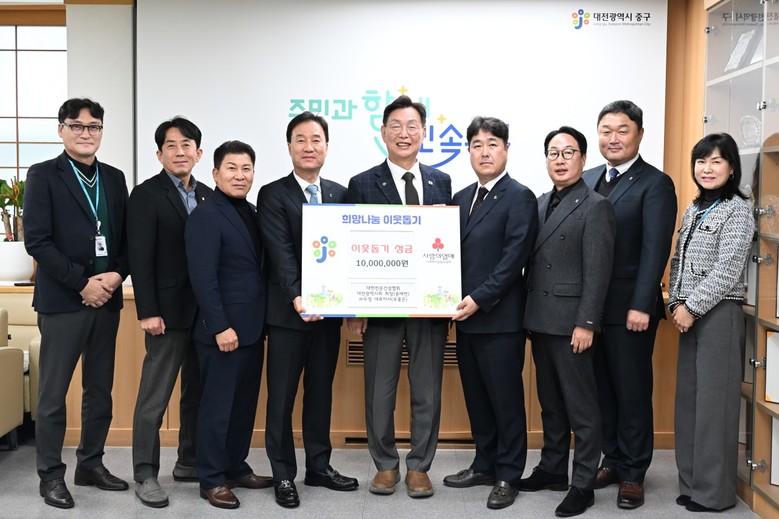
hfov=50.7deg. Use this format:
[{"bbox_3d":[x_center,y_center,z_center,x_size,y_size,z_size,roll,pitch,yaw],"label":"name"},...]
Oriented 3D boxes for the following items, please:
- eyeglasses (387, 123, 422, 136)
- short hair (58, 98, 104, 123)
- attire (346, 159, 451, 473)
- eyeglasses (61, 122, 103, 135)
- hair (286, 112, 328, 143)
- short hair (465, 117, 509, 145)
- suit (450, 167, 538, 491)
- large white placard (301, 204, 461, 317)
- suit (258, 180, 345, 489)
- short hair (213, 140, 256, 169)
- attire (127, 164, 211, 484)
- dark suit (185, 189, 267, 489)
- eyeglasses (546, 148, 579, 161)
[{"bbox_3d":[0.067,-0.563,3.561,0.145,0.048,0.140,0,4,0],"label":"eyeglasses"},{"bbox_3d":[-1.387,-0.647,3.700,0.185,0.140,0.205,-1,4,-28],"label":"short hair"},{"bbox_3d":[0.036,0.252,3.800,0.520,1.423,0.300,0,3,-4],"label":"attire"},{"bbox_3d":[-1.372,-0.582,3.660,0.148,0.045,0.140,-2,4,-30],"label":"eyeglasses"},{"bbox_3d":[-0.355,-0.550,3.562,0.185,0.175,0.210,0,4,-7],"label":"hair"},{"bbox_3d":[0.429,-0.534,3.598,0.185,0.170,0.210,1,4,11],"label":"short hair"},{"bbox_3d":[0.466,0.288,3.770,0.460,1.411,0.310,2,4,32],"label":"suit"},{"bbox_3d":[-0.037,0.002,3.580,0.695,0.490,0.012,0,-8,1],"label":"large white placard"},{"bbox_3d":[-0.397,0.282,3.760,0.470,1.390,0.320,-1,4,-24],"label":"suit"},{"bbox_3d":[-0.694,-0.451,3.670,0.180,0.145,0.200,-1,4,-25],"label":"short hair"},{"bbox_3d":[-0.978,0.301,3.688,0.460,1.350,0.320,-3,5,-43],"label":"attire"},{"bbox_3d":[-0.723,0.329,3.710,0.440,1.344,0.310,-2,4,-38],"label":"dark suit"},{"bbox_3d":[0.737,-0.442,3.461,0.142,0.047,0.140,2,4,27],"label":"eyeglasses"}]

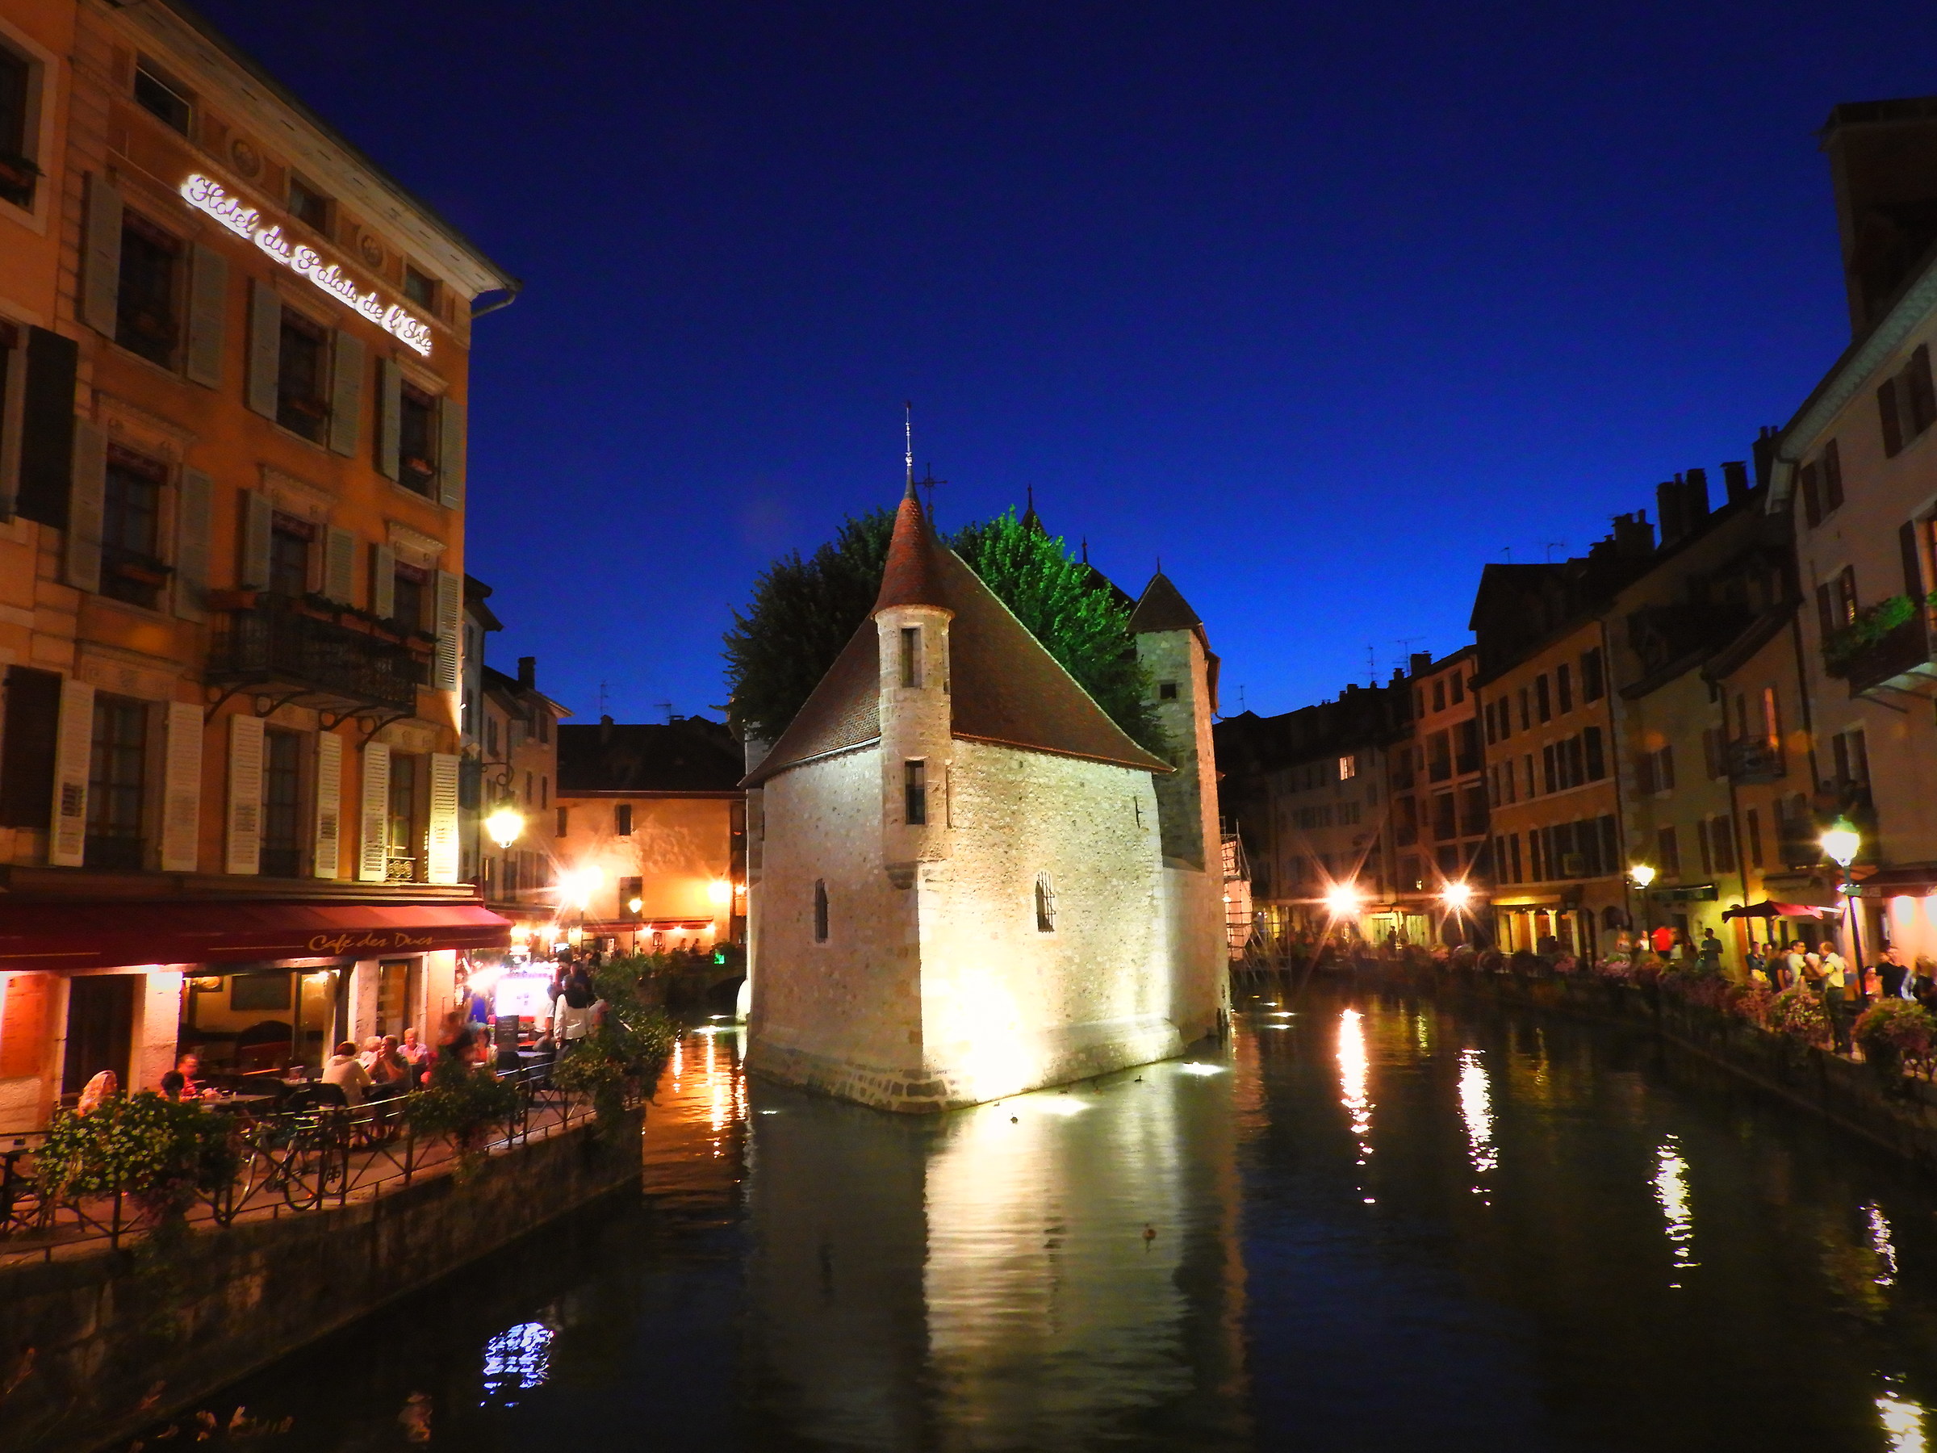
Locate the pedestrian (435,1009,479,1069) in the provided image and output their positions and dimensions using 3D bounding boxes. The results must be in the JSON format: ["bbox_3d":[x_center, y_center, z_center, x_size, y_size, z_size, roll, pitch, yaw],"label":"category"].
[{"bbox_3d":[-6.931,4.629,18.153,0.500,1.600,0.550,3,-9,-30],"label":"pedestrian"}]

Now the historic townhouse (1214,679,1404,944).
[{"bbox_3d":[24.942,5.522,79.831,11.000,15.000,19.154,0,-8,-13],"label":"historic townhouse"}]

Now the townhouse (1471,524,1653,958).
[{"bbox_3d":[26.067,0.107,48.712,11.000,17.000,13.588,-2,-8,4],"label":"townhouse"}]

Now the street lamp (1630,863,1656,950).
[{"bbox_3d":[17.177,5.088,34.051,0.550,3.599,0.550,-6,-9,27],"label":"street lamp"}]

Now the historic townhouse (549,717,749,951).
[{"bbox_3d":[-16.909,5.714,64.005,10.262,12.800,10.000,2,-9,-27],"label":"historic townhouse"}]

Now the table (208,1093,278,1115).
[{"bbox_3d":[-8.533,4.772,15.764,0.680,0.750,0.800,-3,-8,12],"label":"table"}]

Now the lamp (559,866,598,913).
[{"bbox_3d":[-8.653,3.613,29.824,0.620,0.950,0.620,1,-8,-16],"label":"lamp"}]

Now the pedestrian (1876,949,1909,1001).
[{"bbox_3d":[14.005,4.210,20.282,0.450,1.700,0.520,4,-10,-36],"label":"pedestrian"}]

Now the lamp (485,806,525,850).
[{"bbox_3d":[-7.608,1.551,22.030,0.600,0.850,0.600,1,-8,-19],"label":"lamp"}]

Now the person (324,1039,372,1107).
[{"bbox_3d":[-7.811,4.674,17.205,0.550,1.300,0.750,-8,-10,36],"label":"person"}]

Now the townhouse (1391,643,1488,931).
[{"bbox_3d":[26.908,3.355,62.309,11.000,14.300,13.829,-2,-8,2],"label":"townhouse"}]

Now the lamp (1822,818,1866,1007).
[{"bbox_3d":[13.671,3.252,20.691,0.580,3.731,0.580,-7,-10,33],"label":"lamp"}]

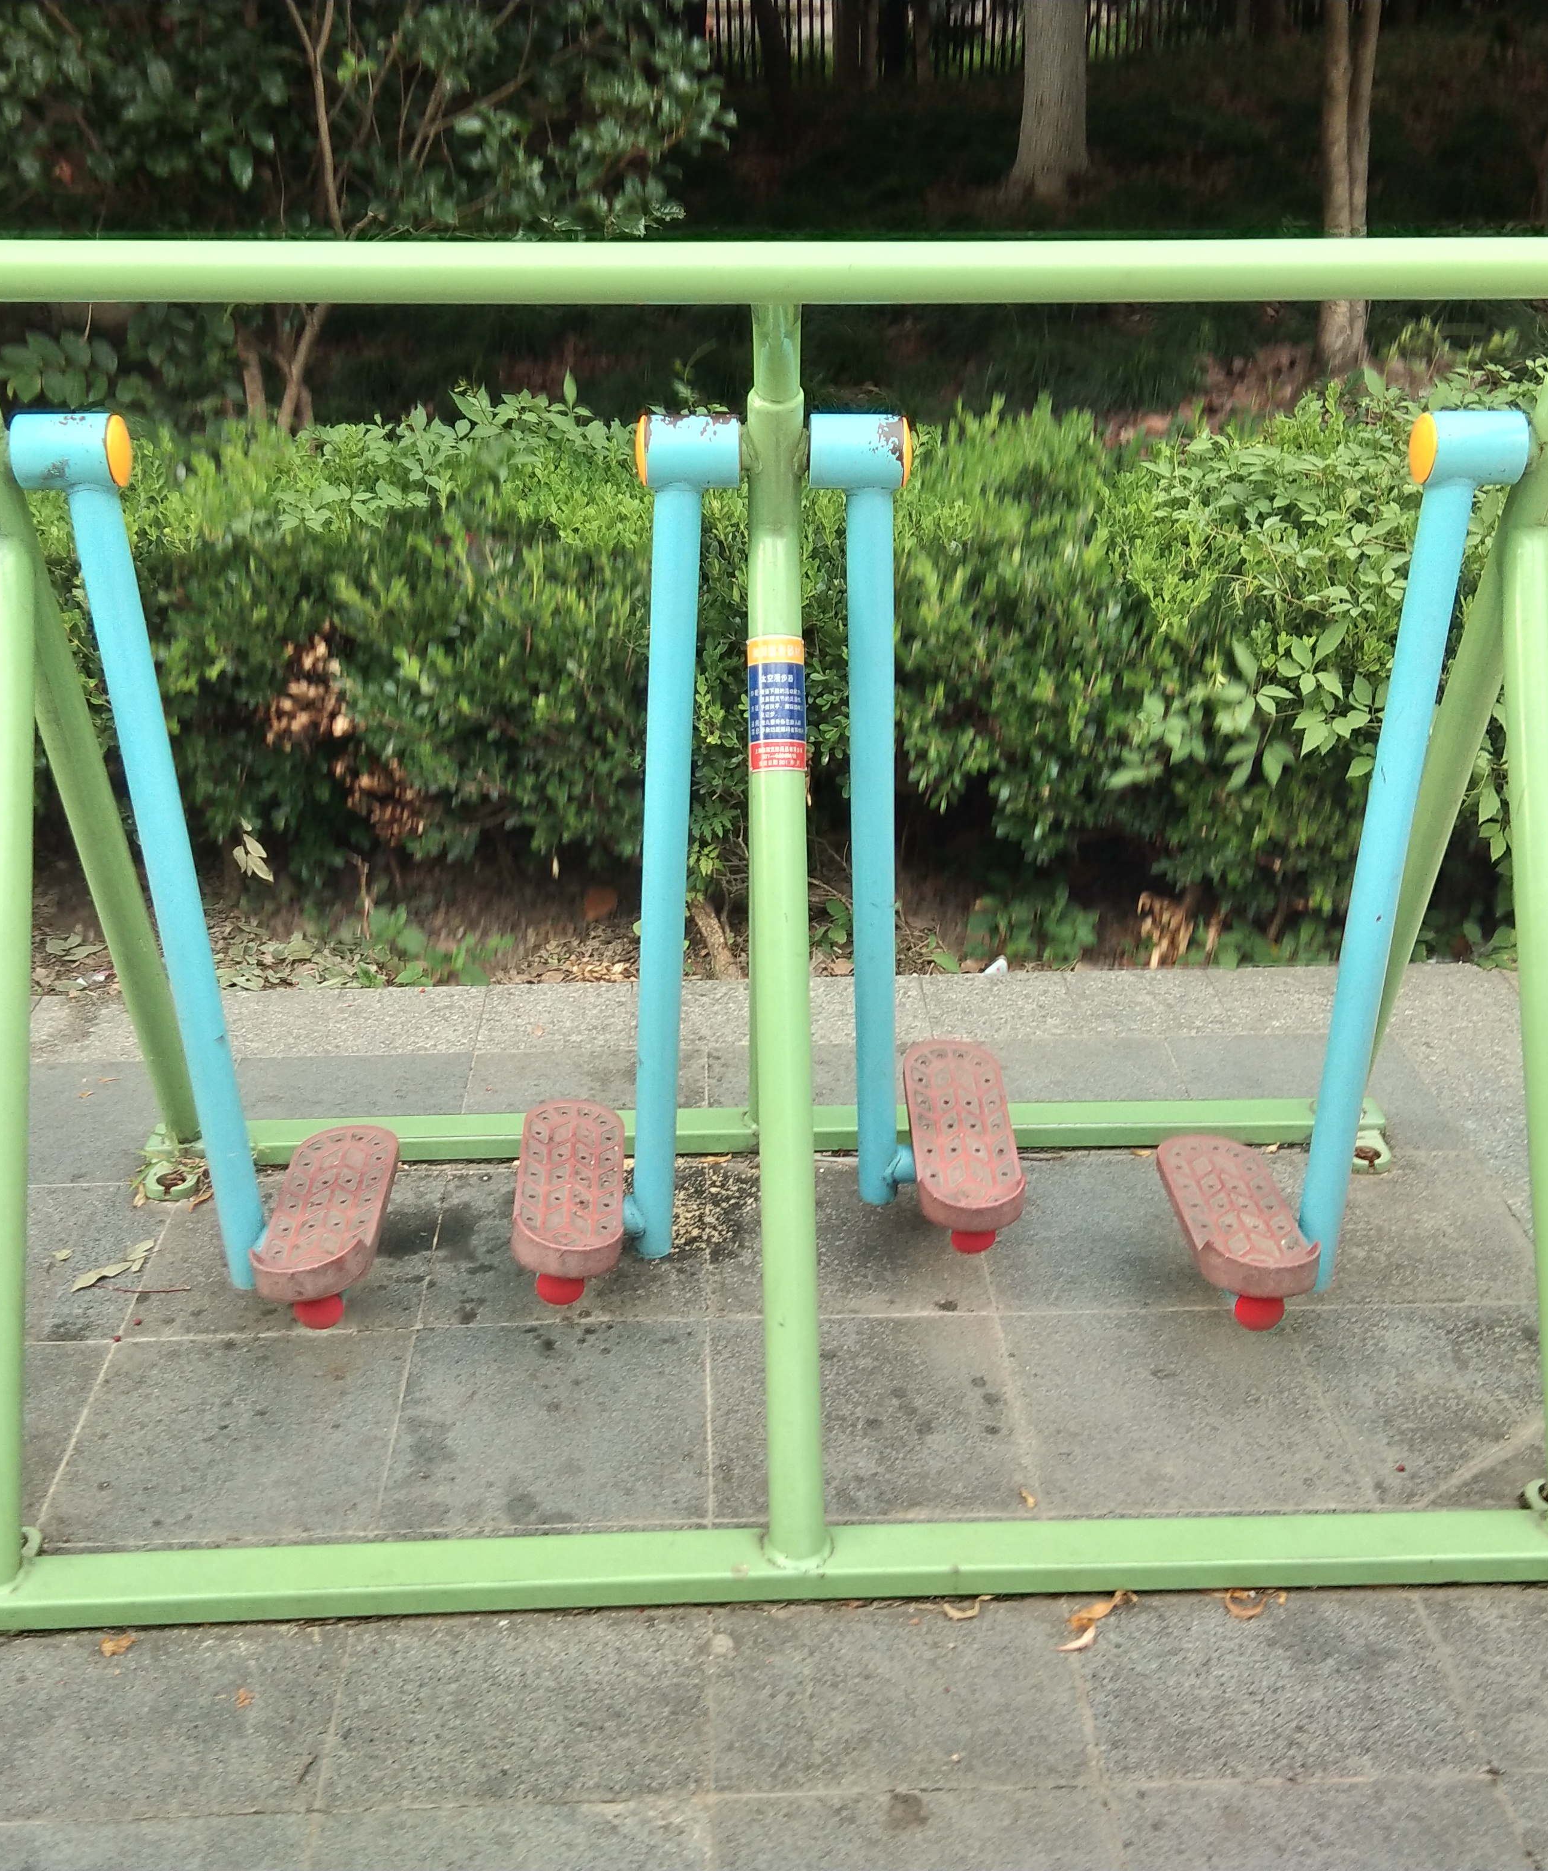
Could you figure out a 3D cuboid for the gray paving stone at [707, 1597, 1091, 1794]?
[{"bbox_3d":[0.101,0.638,1.960,0.315,0.040,0.336,-1,24,-1],"label":"gray paving stone"}]

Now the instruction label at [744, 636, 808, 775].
[{"bbox_3d":[0.004,-0.249,2.404,0.061,0.146,0.024,-2,0,0],"label":"instruction label"}]

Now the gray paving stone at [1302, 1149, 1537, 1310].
[{"bbox_3d":[0.853,0.420,3.123,0.380,0.040,0.407,-1,23,-1],"label":"gray paving stone"}]

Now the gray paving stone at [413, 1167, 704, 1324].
[{"bbox_3d":[-0.277,0.440,3.059,0.374,0.040,0.408,-1,24,-2],"label":"gray paving stone"}]

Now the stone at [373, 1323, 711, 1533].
[{"bbox_3d":[-0.263,0.601,2.689,0.374,0.040,0.401,-1,24,-2],"label":"stone"}]

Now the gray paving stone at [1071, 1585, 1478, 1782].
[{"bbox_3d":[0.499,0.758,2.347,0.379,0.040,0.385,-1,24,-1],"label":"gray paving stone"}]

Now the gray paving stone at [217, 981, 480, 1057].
[{"bbox_3d":[-0.713,0.164,3.741,0.443,0.040,0.247,-1,24,-1],"label":"gray paving stone"}]

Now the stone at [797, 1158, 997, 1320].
[{"bbox_3d":[0.098,0.436,3.095,0.373,0.040,0.405,-1,24,-1],"label":"stone"}]

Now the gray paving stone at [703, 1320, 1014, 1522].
[{"bbox_3d":[0.090,0.502,2.267,0.315,0.040,0.336,-1,24,-1],"label":"gray paving stone"}]

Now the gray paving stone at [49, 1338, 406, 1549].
[{"bbox_3d":[-0.646,0.618,2.706,0.385,0.040,0.411,-1,24,-1],"label":"gray paving stone"}]

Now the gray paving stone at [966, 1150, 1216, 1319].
[{"bbox_3d":[0.476,0.429,3.114,0.390,0.040,0.408,-1,23,-1],"label":"gray paving stone"}]

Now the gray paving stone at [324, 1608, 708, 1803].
[{"bbox_3d":[-0.254,0.772,2.341,0.388,0.040,0.408,-1,23,-1],"label":"gray paving stone"}]

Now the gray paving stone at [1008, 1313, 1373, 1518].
[{"bbox_3d":[0.405,0.494,2.275,0.315,0.040,0.336,-1,24,-1],"label":"gray paving stone"}]

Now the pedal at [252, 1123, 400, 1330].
[{"bbox_3d":[-0.570,0.373,2.885,0.138,0.104,0.388,-1,25,0],"label":"pedal"}]

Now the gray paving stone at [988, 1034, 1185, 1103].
[{"bbox_3d":[0.464,0.268,3.491,0.390,0.040,0.407,-1,23,-1],"label":"gray paving stone"}]

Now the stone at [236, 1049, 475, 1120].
[{"bbox_3d":[-0.651,0.281,3.320,0.370,0.040,0.368,-1,25,-1],"label":"stone"}]

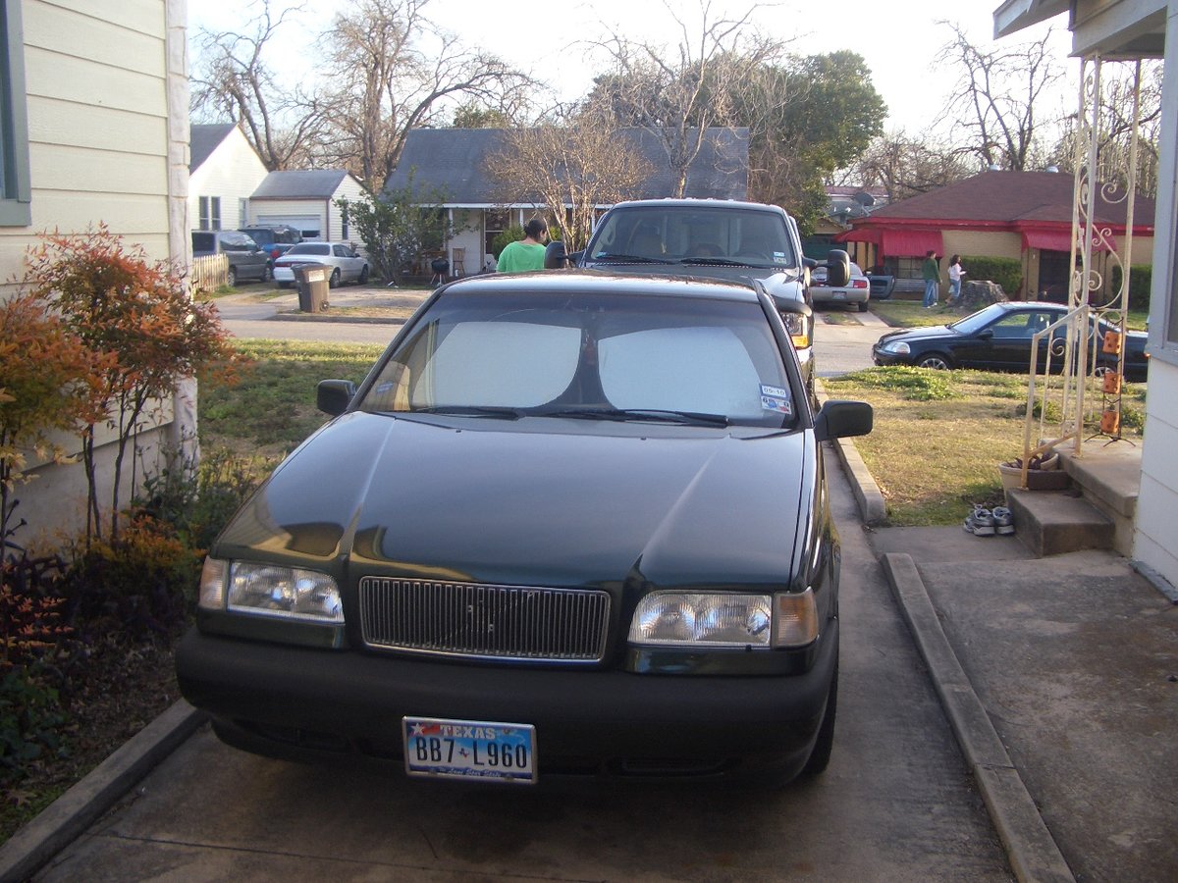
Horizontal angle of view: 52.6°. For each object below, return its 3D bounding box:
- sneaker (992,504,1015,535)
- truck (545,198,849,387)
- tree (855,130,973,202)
[{"bbox_3d":[2.122,0.390,6.177,0.105,0.120,0.290,1,10,5],"label":"sneaker"},{"bbox_3d":[1.088,-1.309,11.710,2.060,1.980,5.700,2,9,8],"label":"truck"},{"bbox_3d":[16.514,-12.177,60.807,6.500,7.250,6.200,1,10,7],"label":"tree"}]

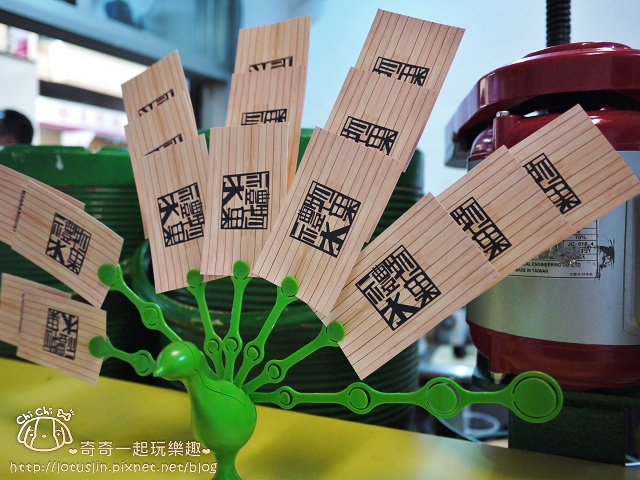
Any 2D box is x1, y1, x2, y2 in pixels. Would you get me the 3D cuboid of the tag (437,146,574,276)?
[{"bbox_3d":[0.077,-0.001,0.277,0.090,0.054,0.002,-38,-15,15],"label":"tag"}]

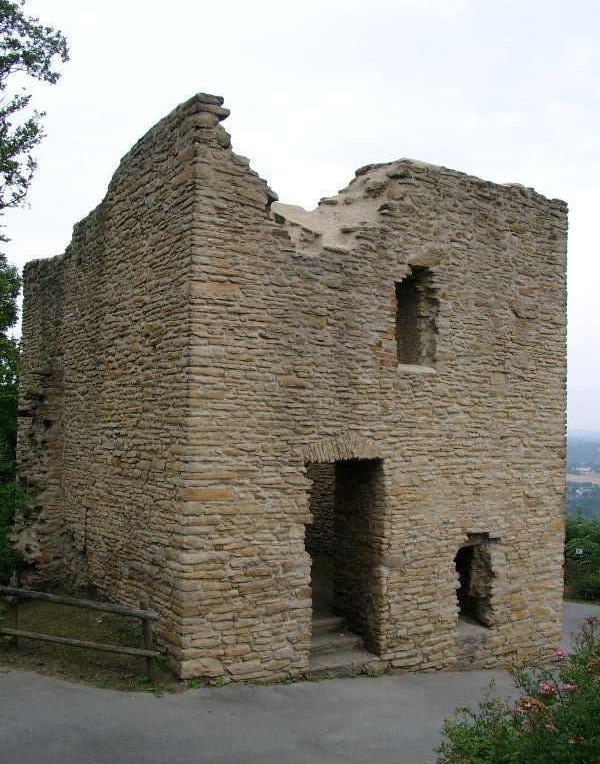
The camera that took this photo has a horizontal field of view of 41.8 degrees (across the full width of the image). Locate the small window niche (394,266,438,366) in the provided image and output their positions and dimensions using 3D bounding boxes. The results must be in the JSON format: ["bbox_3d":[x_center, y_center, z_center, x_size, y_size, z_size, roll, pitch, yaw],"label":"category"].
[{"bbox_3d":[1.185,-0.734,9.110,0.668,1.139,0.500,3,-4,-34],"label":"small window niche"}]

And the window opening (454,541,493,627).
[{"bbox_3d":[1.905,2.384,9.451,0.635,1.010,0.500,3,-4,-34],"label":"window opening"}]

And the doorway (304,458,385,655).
[{"bbox_3d":[0.270,1.841,8.521,1.051,2.046,0.750,3,-4,-34],"label":"doorway"}]

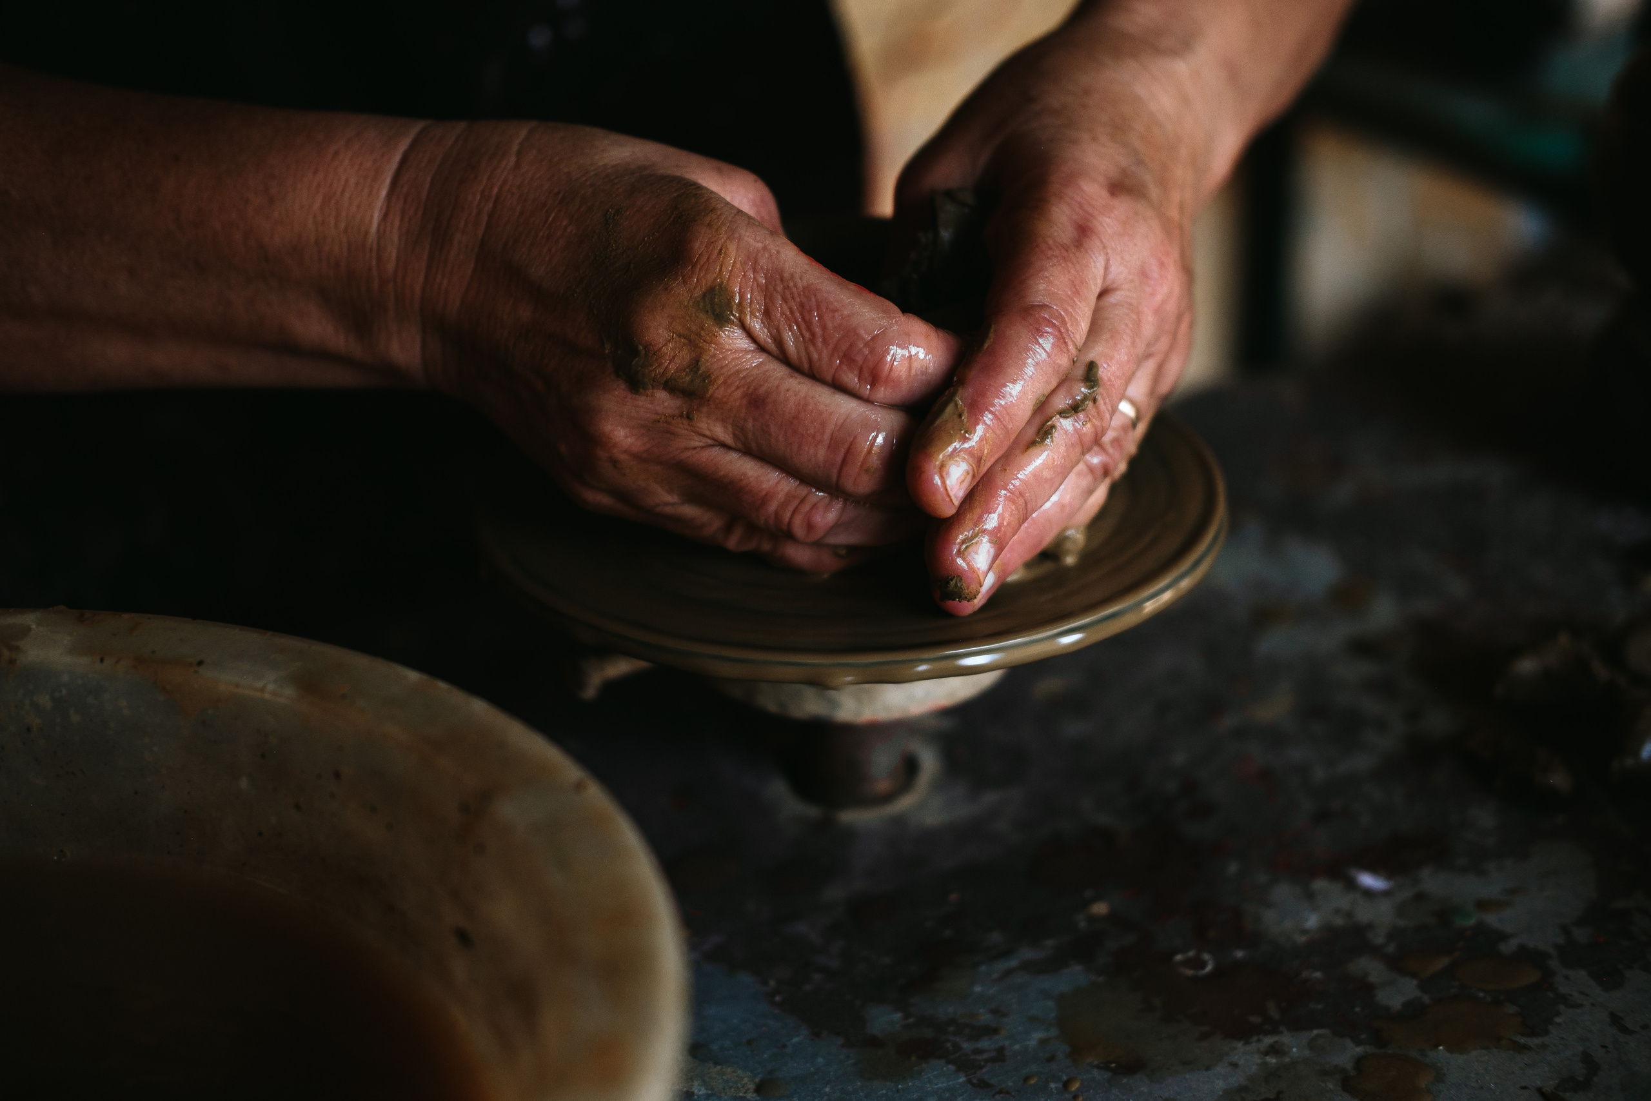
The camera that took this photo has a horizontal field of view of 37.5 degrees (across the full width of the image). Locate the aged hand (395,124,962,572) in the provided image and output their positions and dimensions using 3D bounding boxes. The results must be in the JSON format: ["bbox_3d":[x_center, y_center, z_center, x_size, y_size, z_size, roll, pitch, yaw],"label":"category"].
[{"bbox_3d":[-0.039,-0.048,0.560,0.148,0.083,0.090,8,28,20],"label":"aged hand"}]

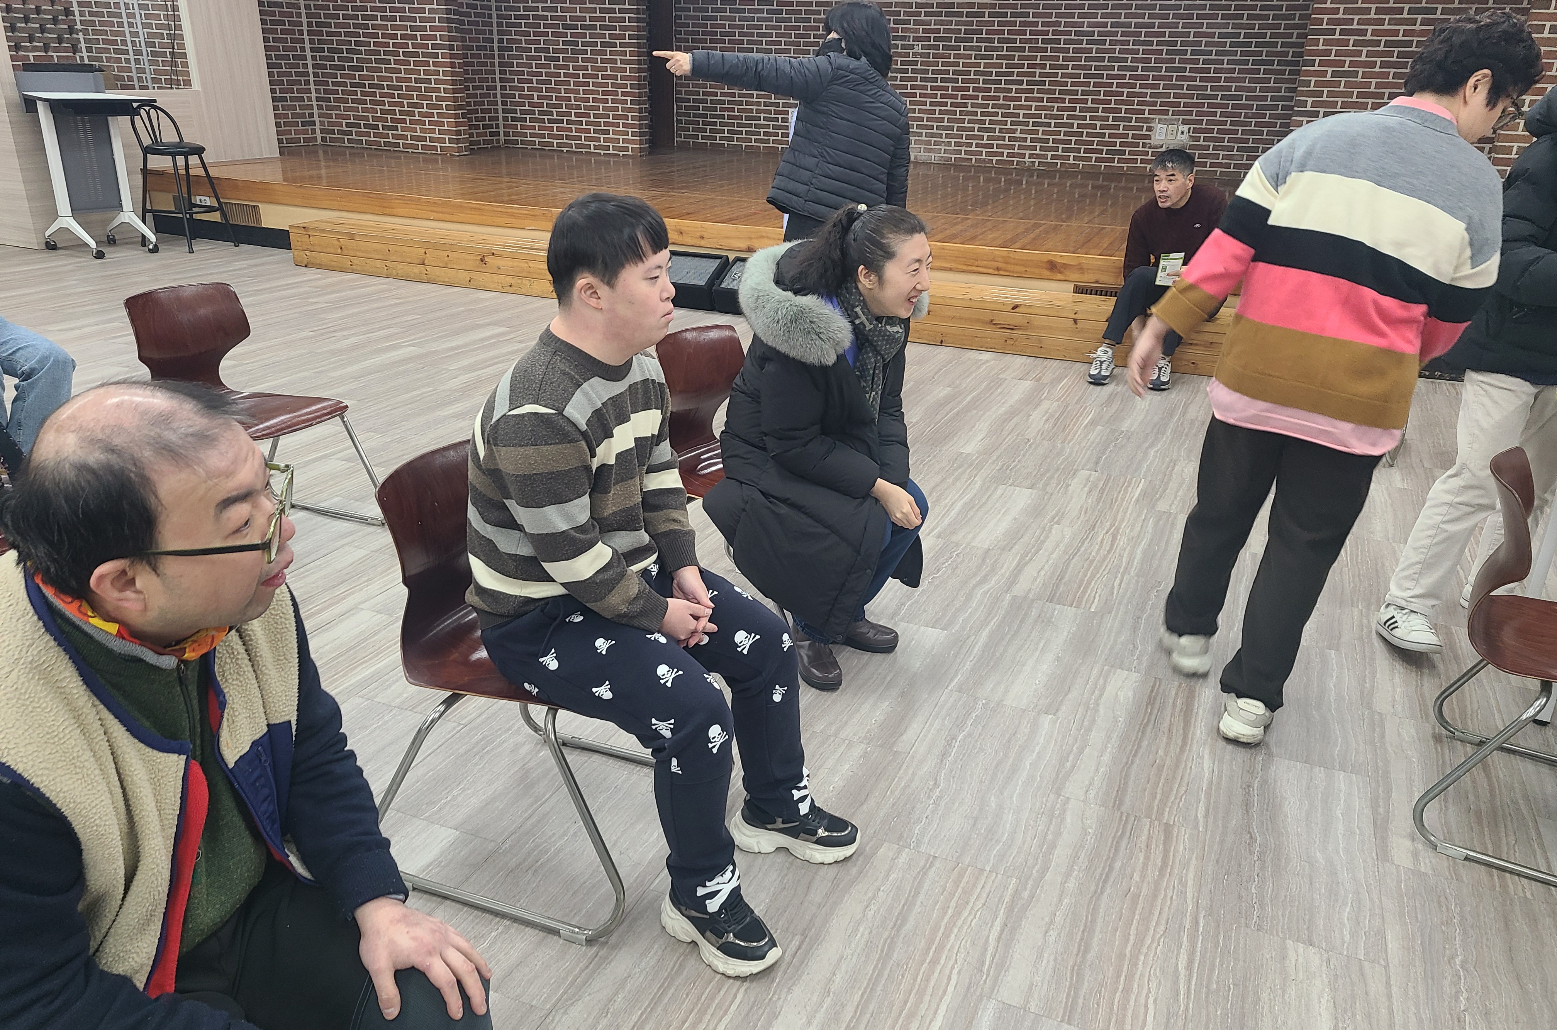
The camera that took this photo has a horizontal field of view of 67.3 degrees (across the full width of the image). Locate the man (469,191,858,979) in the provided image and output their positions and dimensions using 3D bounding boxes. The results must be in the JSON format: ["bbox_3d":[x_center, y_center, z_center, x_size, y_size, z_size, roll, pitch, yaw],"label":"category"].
[{"bbox_3d":[-0.235,0.077,2.001,0.745,1.219,0.504,10,23,20],"label":"man"}]

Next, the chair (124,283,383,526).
[{"bbox_3d":[-1.561,-0.287,3.451,0.534,0.775,0.534,10,23,21],"label":"chair"}]

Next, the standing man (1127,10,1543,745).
[{"bbox_3d":[1.135,-0.278,2.591,0.705,1.531,0.564,20,28,39],"label":"standing man"}]

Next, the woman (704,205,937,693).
[{"bbox_3d":[0.082,-0.193,2.863,0.604,1.118,0.534,16,25,32],"label":"woman"}]

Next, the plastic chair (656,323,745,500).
[{"bbox_3d":[-0.056,-0.099,3.083,0.534,0.775,0.534,12,23,25],"label":"plastic chair"}]

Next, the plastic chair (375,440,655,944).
[{"bbox_3d":[-0.406,0.252,2.150,0.534,0.775,0.534,9,22,19],"label":"plastic chair"}]

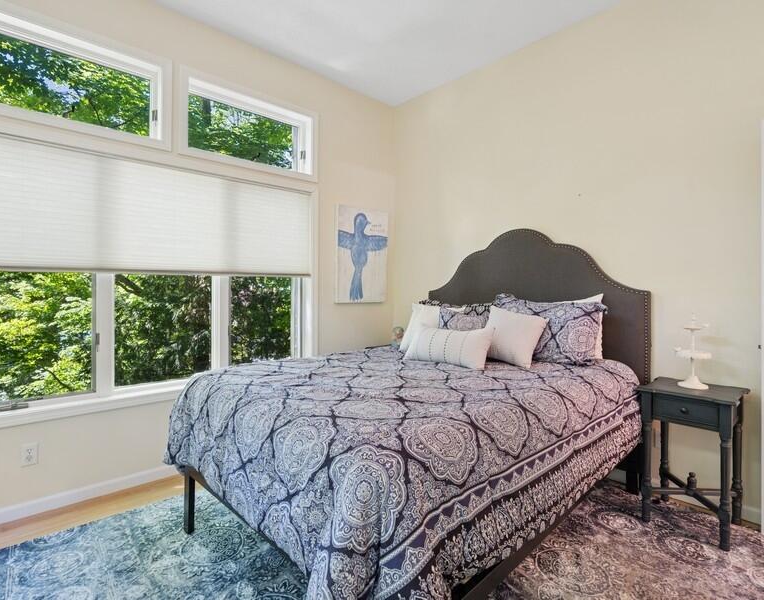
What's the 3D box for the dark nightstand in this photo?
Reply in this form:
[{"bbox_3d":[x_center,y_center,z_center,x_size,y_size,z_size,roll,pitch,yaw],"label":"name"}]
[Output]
[{"bbox_3d":[1.615,0.815,2.084,0.410,0.690,0.400,-1,1,-42],"label":"dark nightstand"}]

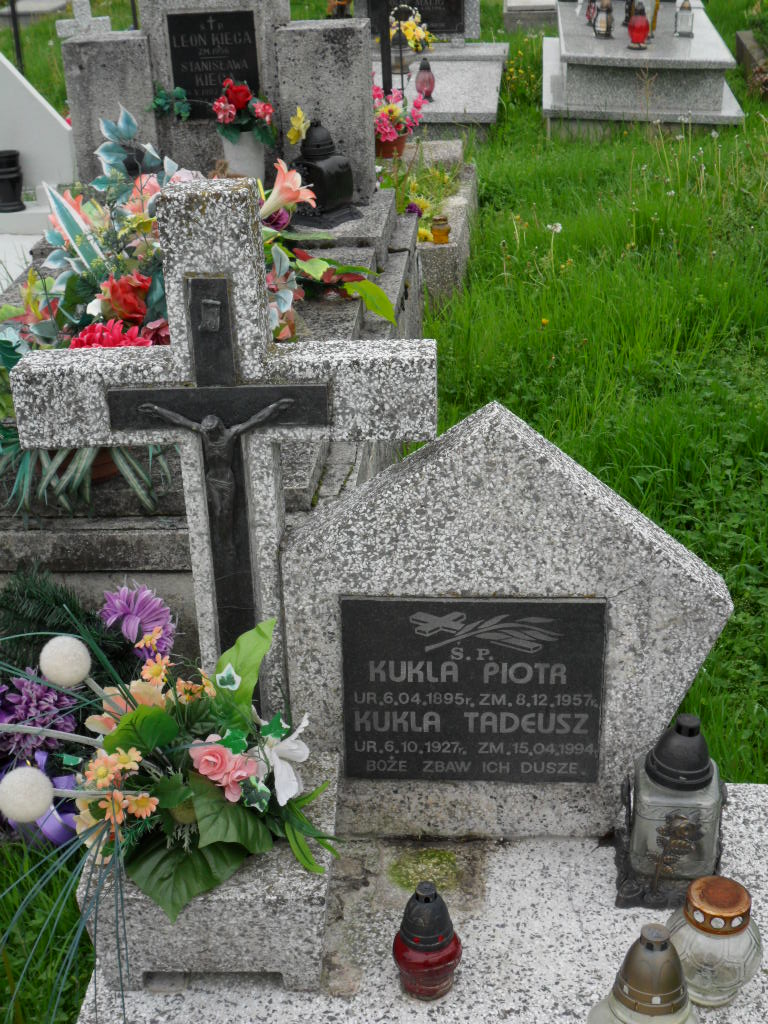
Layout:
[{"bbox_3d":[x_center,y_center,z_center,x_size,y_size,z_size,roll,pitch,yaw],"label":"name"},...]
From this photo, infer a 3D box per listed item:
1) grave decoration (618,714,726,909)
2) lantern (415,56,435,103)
[{"bbox_3d":[0.420,0.412,2.217,0.145,0.282,0.140,2,27,6],"label":"grave decoration"},{"bbox_3d":[0.211,-2.083,7.410,0.095,0.199,0.095,-1,27,0],"label":"lantern"}]

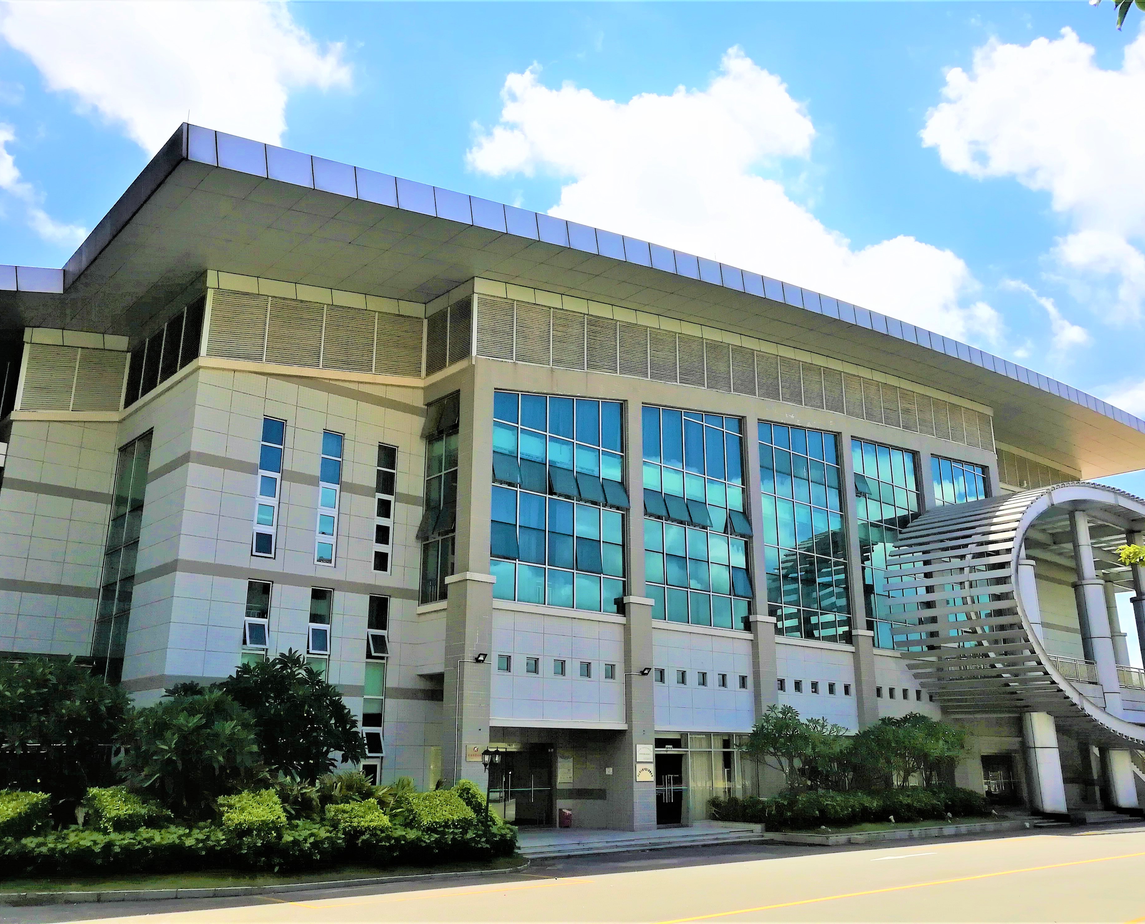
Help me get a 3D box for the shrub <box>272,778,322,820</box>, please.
[{"bbox_3d":[-6.280,7.962,21.811,0.918,1.428,0.867,15,-22,-40],"label":"shrub"}]

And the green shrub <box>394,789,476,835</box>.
[{"bbox_3d":[-3.306,8.478,22.919,1.530,1.173,1.122,15,-22,-40],"label":"green shrub"}]

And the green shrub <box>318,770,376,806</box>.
[{"bbox_3d":[-5.333,8.023,22.705,1.400,1.400,1.300,14,-22,-40],"label":"green shrub"}]

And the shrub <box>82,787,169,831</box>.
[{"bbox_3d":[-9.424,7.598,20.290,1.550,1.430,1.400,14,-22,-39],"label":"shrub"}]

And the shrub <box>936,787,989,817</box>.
[{"bbox_3d":[14.868,13.168,37.219,2.040,1.020,1.428,15,-22,-40],"label":"shrub"}]

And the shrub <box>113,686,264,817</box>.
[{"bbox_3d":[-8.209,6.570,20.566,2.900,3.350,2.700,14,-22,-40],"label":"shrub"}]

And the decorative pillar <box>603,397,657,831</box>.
[{"bbox_3d":[1.803,4.599,31.110,0.980,13.650,1.200,14,-22,-39],"label":"decorative pillar"}]

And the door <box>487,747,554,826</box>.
[{"bbox_3d":[-1.510,9.456,27.813,2.520,2.292,0.120,14,-22,-40],"label":"door"}]

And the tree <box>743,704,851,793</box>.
[{"bbox_3d":[7.344,9.871,31.505,3.700,3.730,3.400,14,-22,-39],"label":"tree"}]

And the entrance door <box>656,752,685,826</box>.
[{"bbox_3d":[2.989,10.210,30.023,1.500,2.250,0.120,14,-22,-39],"label":"entrance door"}]

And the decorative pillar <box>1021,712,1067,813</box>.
[{"bbox_3d":[17.423,11.005,35.615,1.080,3.720,1.080,14,-22,-40],"label":"decorative pillar"}]

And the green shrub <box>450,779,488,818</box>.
[{"bbox_3d":[-2.392,8.136,22.420,1.050,1.400,1.050,14,-22,-40],"label":"green shrub"}]

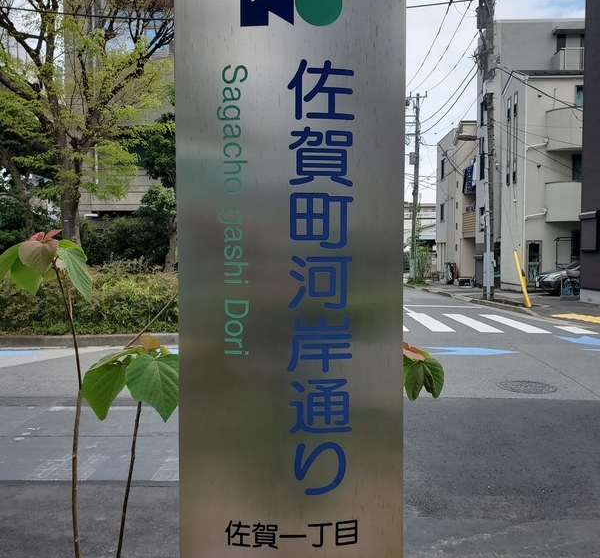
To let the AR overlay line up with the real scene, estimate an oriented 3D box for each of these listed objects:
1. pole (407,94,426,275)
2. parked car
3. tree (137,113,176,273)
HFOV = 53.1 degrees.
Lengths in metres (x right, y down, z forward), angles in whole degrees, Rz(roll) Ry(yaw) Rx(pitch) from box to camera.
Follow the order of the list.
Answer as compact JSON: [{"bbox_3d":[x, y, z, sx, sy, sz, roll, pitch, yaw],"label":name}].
[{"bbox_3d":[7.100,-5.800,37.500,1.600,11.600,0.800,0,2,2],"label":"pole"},{"bbox_3d":[10.920,-0.150,22.300,4.250,1.500,1.700,0,2,2],"label":"parked car"},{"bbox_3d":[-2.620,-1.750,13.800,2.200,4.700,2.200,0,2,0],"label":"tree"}]

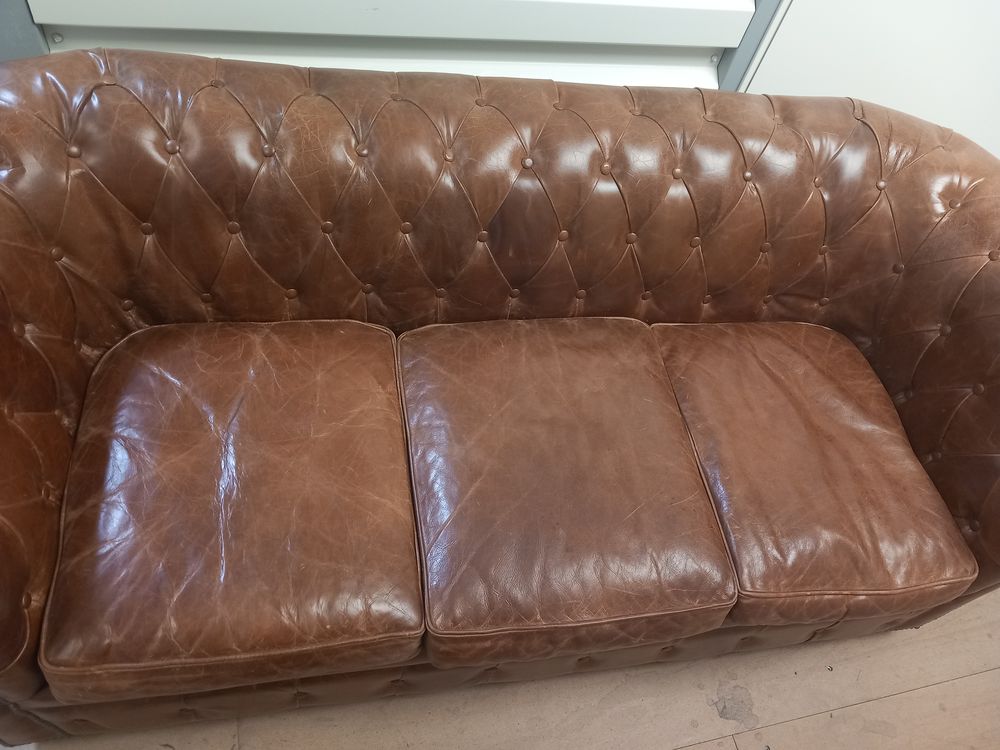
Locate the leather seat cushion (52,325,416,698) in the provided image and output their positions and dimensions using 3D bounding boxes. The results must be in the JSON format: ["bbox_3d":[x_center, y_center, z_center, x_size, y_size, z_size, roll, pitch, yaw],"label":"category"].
[{"bbox_3d":[-0.419,0.187,1.299,0.529,0.145,0.592,-1,58,-15],"label":"leather seat cushion"}]

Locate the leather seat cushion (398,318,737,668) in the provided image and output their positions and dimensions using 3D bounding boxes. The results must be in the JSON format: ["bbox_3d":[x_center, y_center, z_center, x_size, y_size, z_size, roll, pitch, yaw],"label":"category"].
[{"bbox_3d":[0.091,0.177,1.432,0.536,0.145,0.592,-1,58,-15],"label":"leather seat cushion"}]

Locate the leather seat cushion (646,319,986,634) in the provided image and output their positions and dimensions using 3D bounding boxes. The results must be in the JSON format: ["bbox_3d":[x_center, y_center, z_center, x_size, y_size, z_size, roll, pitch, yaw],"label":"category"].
[{"bbox_3d":[0.586,0.167,1.560,0.497,0.145,0.592,-1,58,-15],"label":"leather seat cushion"}]

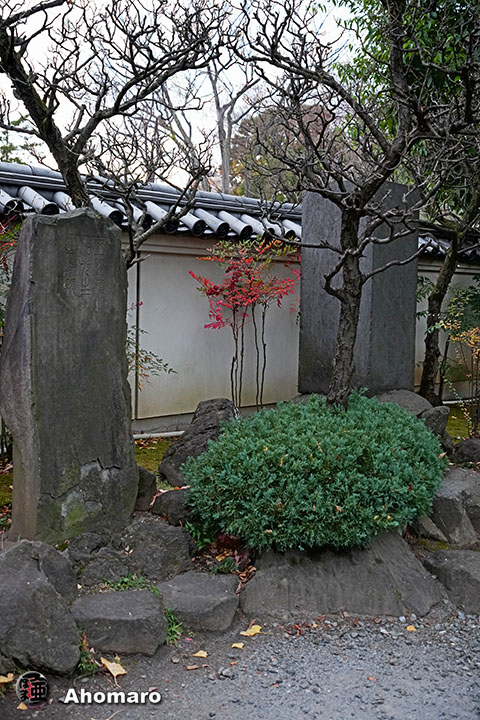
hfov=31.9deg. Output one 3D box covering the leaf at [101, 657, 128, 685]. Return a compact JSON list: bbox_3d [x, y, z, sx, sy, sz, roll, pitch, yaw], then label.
[{"bbox_3d":[-0.437,1.075,2.900,0.085,0.030,0.120,-3,22,-6],"label":"leaf"}]

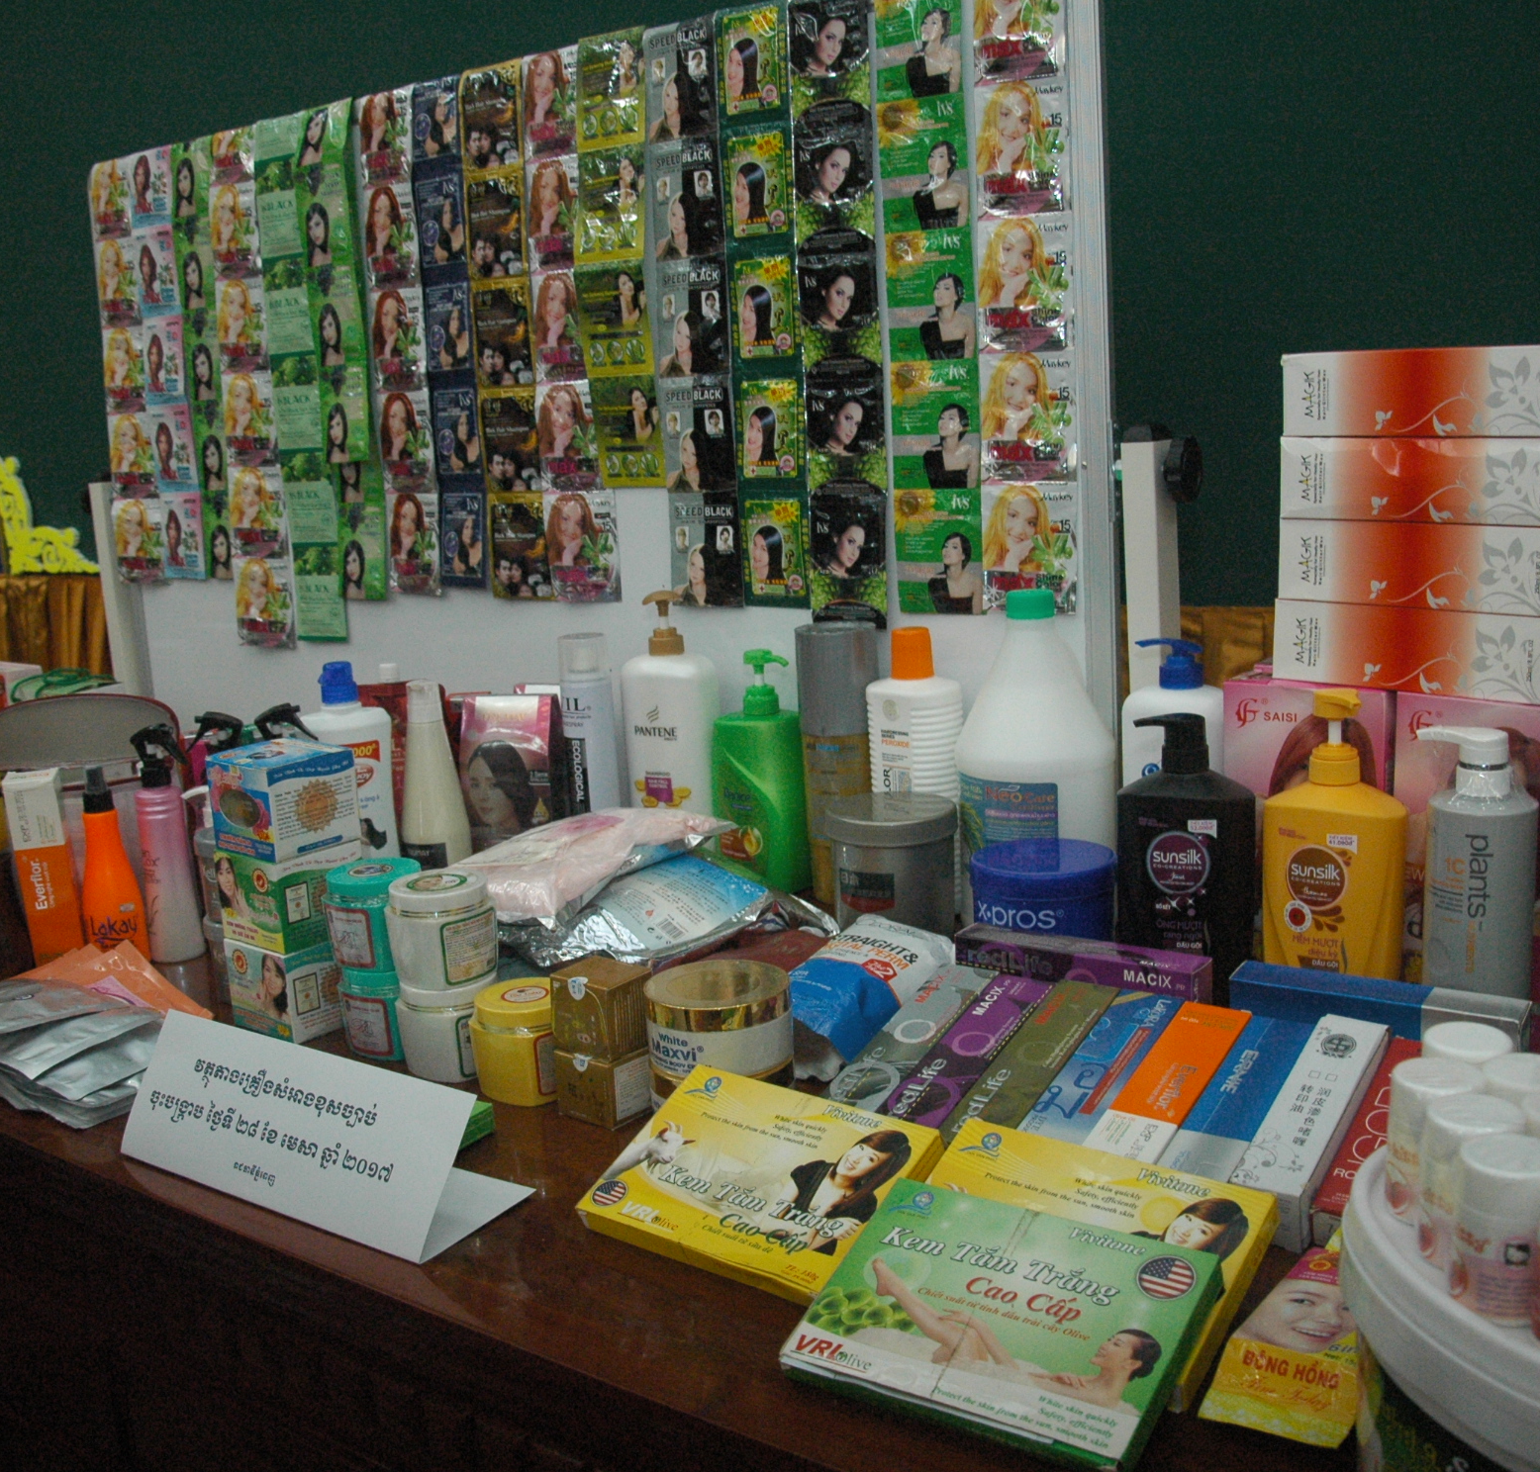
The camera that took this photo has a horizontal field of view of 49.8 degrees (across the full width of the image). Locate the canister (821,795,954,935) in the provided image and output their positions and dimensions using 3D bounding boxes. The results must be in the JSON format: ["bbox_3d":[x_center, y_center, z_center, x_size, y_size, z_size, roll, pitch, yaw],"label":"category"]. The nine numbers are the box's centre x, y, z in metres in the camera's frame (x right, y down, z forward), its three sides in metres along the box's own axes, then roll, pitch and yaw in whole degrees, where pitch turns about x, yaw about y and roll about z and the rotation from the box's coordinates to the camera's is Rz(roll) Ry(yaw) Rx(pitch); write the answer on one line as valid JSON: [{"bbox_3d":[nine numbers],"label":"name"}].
[{"bbox_3d":[0.115,0.129,1.550,0.124,0.128,0.124,-1,11,4],"label":"canister"}]

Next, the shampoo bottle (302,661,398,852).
[{"bbox_3d":[-0.428,0.044,1.710,0.096,0.239,0.062,-6,13,-12],"label":"shampoo bottle"}]

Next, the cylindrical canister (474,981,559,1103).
[{"bbox_3d":[-0.182,0.225,1.227,0.083,0.070,0.083,-3,12,1],"label":"cylindrical canister"}]

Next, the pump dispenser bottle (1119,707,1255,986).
[{"bbox_3d":[0.317,0.102,1.270,0.106,0.242,0.060,2,14,21],"label":"pump dispenser bottle"}]

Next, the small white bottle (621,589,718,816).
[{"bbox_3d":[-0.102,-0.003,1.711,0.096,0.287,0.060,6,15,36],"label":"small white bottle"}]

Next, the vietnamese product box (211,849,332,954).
[{"bbox_3d":[-0.394,0.127,1.369,0.084,0.074,0.082,7,16,38],"label":"vietnamese product box"}]

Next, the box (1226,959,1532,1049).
[{"bbox_3d":[0.399,0.188,1.095,0.181,0.042,0.039,5,15,32],"label":"box"}]

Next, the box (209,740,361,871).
[{"bbox_3d":[-0.397,0.053,1.356,0.086,0.076,0.081,7,16,39],"label":"box"}]

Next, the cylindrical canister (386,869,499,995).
[{"bbox_3d":[-0.247,0.148,1.259,0.083,0.071,0.083,-6,13,-11],"label":"cylindrical canister"}]

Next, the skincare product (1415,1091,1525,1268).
[{"bbox_3d":[0.301,0.192,0.710,0.043,0.065,0.043,-6,13,-16],"label":"skincare product"}]

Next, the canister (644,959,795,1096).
[{"bbox_3d":[-0.035,0.197,1.137,0.100,0.056,0.100,-2,11,-2],"label":"canister"}]

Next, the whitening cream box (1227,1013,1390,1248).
[{"bbox_3d":[0.347,0.247,1.057,0.042,0.039,0.206,6,24,33],"label":"whitening cream box"}]

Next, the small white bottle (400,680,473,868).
[{"bbox_3d":[-0.344,0.051,1.710,0.073,0.215,0.060,-1,13,10],"label":"small white bottle"}]

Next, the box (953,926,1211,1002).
[{"bbox_3d":[0.225,0.175,1.200,0.179,0.045,0.038,5,15,32],"label":"box"}]

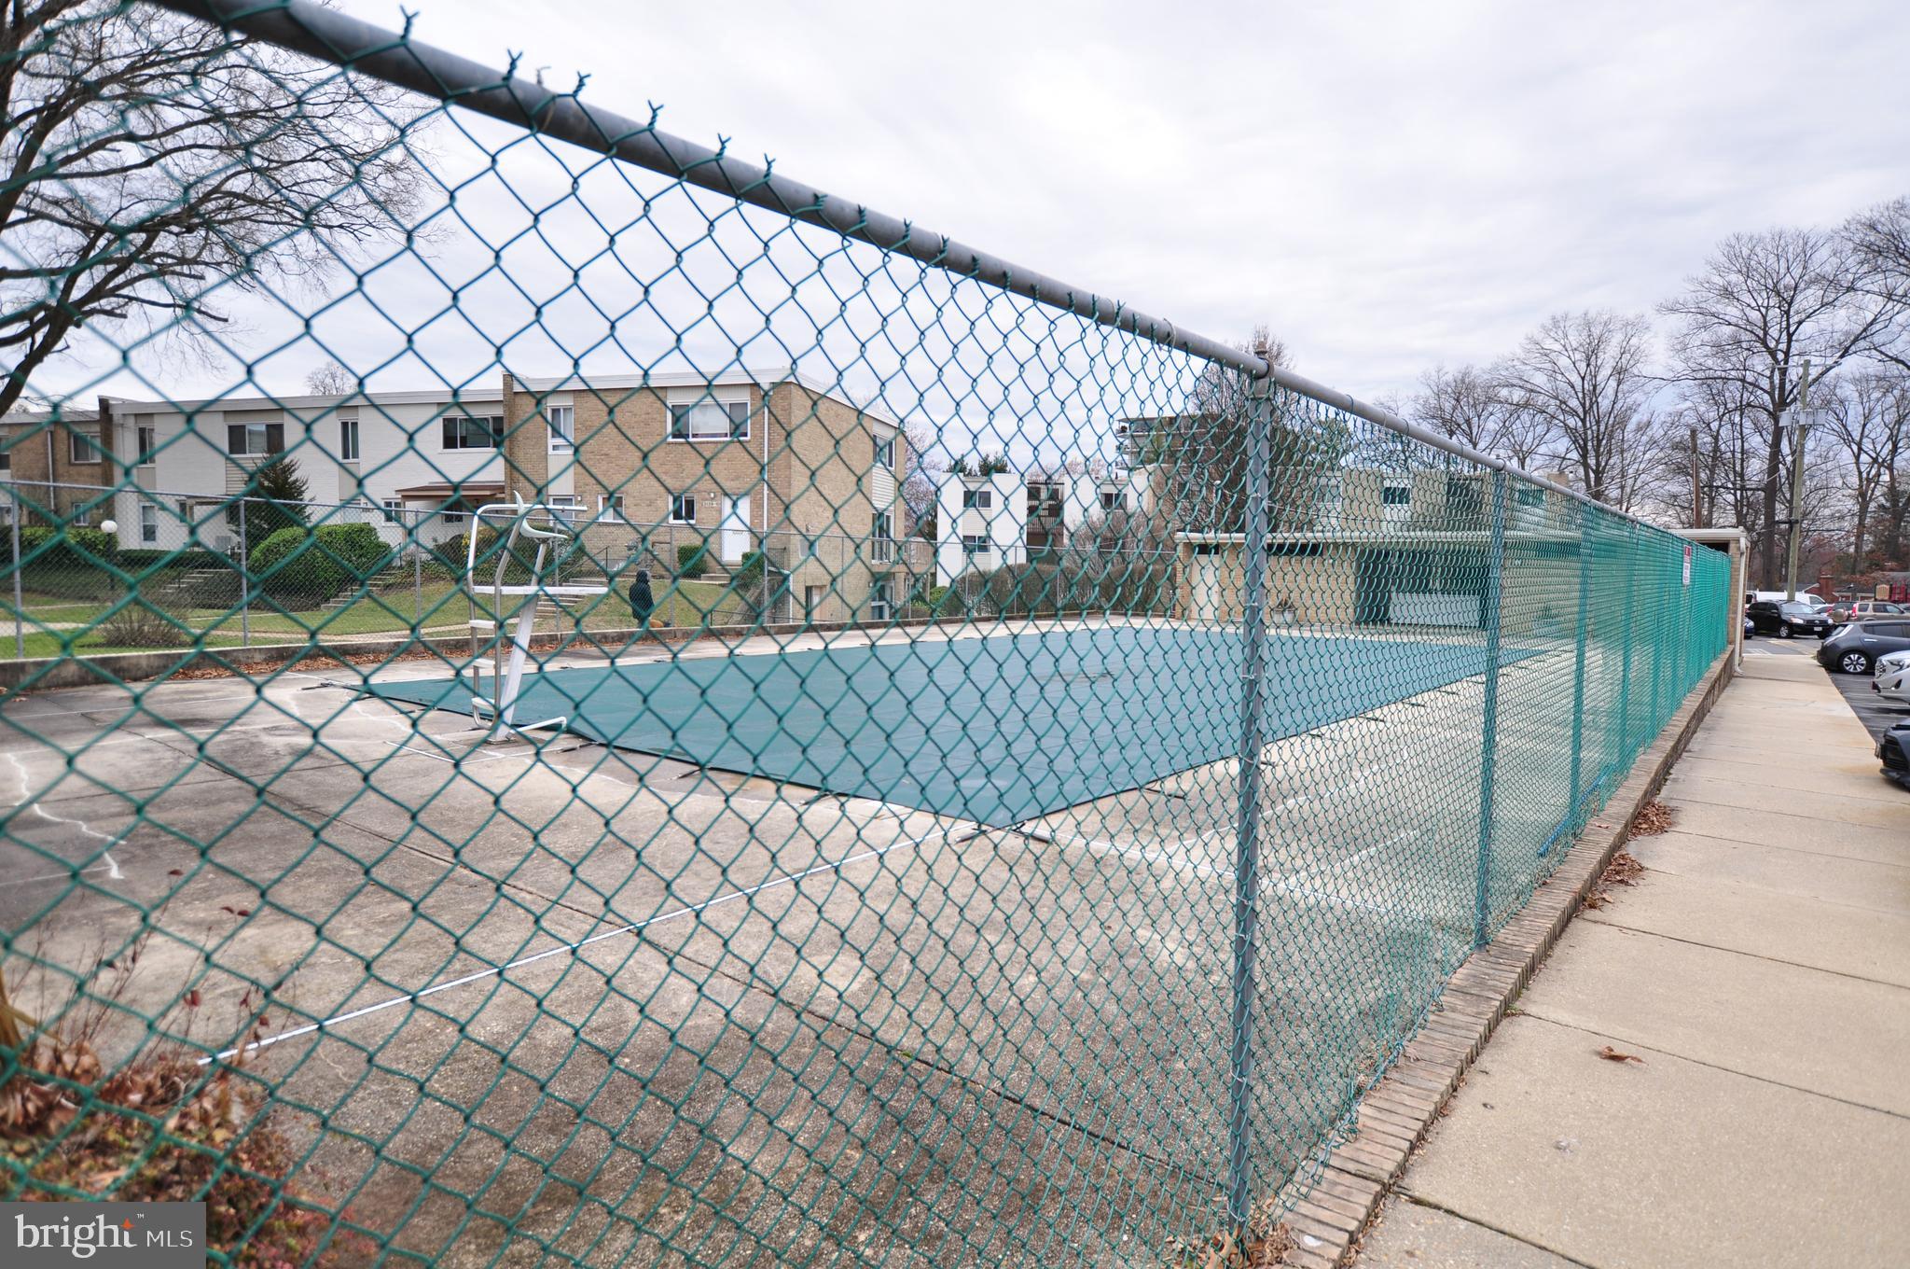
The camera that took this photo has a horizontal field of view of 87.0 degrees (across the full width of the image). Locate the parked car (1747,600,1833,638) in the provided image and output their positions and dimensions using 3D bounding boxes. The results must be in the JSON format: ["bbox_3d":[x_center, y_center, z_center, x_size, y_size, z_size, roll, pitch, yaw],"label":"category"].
[{"bbox_3d":[39.060,-0.690,47.035,1.820,1.660,4.600,1,4,20],"label":"parked car"}]

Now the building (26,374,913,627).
[{"bbox_3d":[-20.486,-4.535,40.715,35.000,8.300,11.700,1,4,14],"label":"building"}]

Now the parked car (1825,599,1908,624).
[{"bbox_3d":[50.446,-0.971,55.030,4.500,1.680,1.780,0,3,-4],"label":"parked car"}]

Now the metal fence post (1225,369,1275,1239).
[{"bbox_3d":[0.699,0.419,2.371,0.048,2.084,0.048,3,4,39],"label":"metal fence post"}]

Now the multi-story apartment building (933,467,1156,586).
[{"bbox_3d":[5.417,-5.966,68.510,13.752,8.761,11.500,0,3,-2],"label":"multi-story apartment building"}]

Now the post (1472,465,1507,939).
[{"bbox_3d":[2.267,0.327,4.250,0.048,2.054,0.048,3,4,39],"label":"post"}]

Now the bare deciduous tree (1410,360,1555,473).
[{"bbox_3d":[40.129,-11.170,77.459,10.300,19.285,10.300,2,4,27],"label":"bare deciduous tree"}]

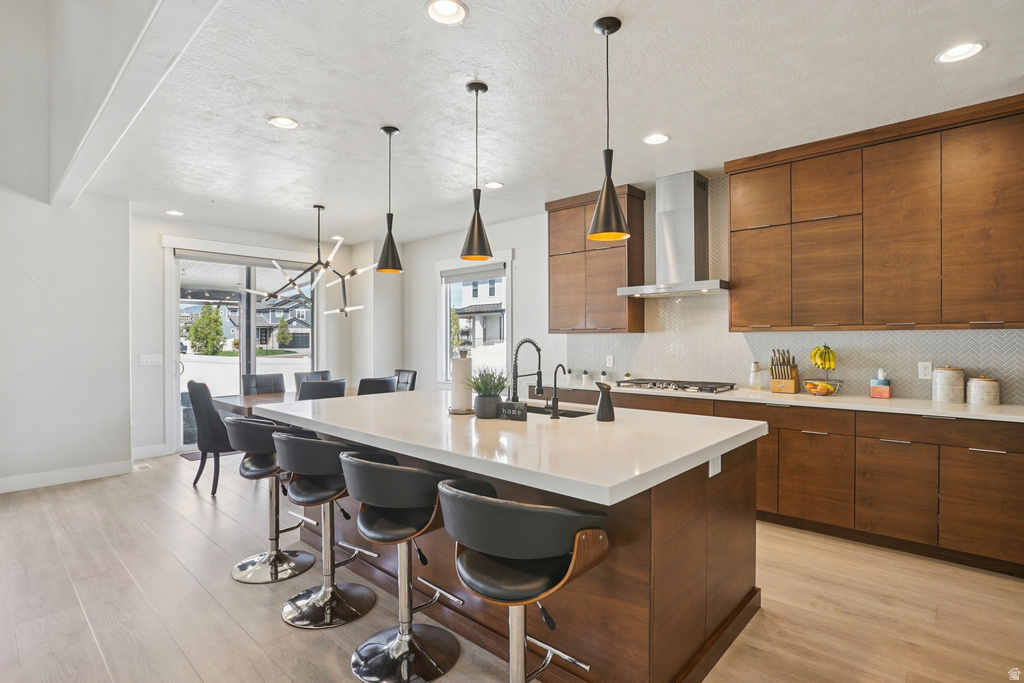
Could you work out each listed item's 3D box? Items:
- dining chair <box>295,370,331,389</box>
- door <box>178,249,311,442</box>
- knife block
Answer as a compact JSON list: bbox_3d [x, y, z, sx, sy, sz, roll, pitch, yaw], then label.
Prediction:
[{"bbox_3d":[-2.003,0.821,5.552,0.600,0.950,0.460,0,0,43],"label":"dining chair"},{"bbox_3d":[-3.339,0.102,6.595,0.120,2.360,1.760,0,0,43],"label":"door"},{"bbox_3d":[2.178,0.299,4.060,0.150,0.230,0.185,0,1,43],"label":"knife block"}]

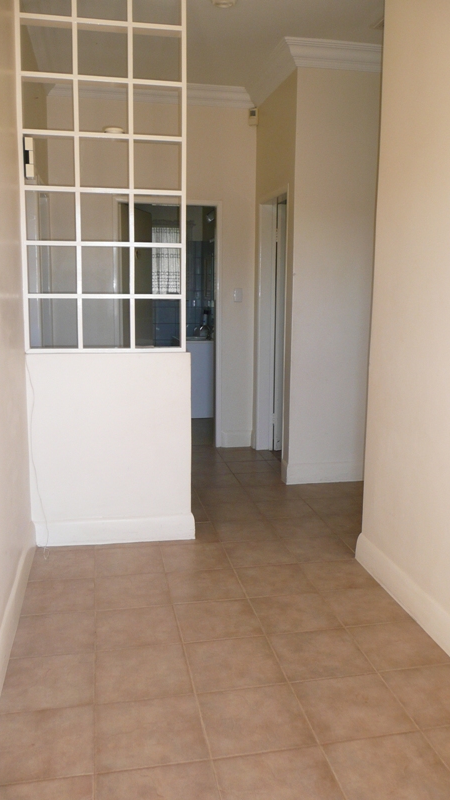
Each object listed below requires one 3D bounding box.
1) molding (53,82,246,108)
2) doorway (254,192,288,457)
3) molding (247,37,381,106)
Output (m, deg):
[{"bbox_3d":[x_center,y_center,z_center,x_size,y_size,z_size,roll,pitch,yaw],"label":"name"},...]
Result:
[{"bbox_3d":[-0.539,-2.382,5.013,1.643,0.122,0.129,-1,10,-11],"label":"molding"},{"bbox_3d":[0.414,-0.524,5.045,0.149,2.071,0.826,-1,10,-11],"label":"doorway"},{"bbox_3d":[0.603,-2.293,4.670,0.707,0.122,1.248,-1,10,-11],"label":"molding"}]

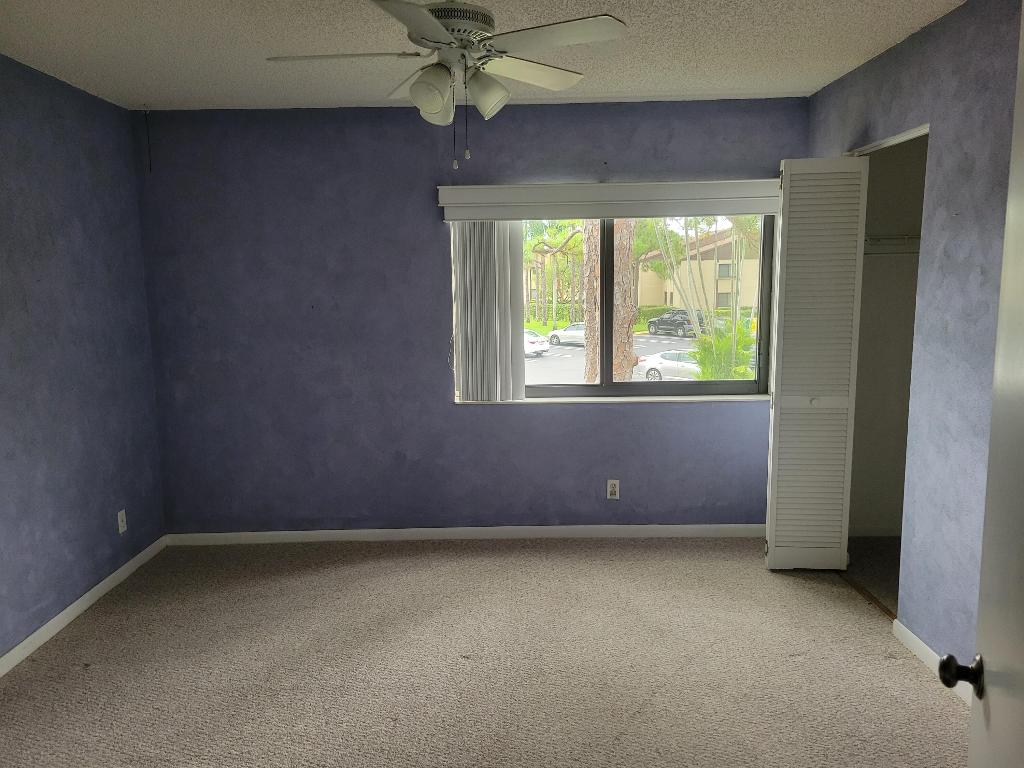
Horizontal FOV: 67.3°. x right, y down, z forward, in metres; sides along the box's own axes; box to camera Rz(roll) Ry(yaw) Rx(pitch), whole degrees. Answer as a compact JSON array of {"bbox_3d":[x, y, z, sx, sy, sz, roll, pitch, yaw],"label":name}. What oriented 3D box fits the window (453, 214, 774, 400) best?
[{"bbox_3d":[0.573,-0.437,4.318,1.789,1.071,0.110,-1,8,0],"label":"window"}]

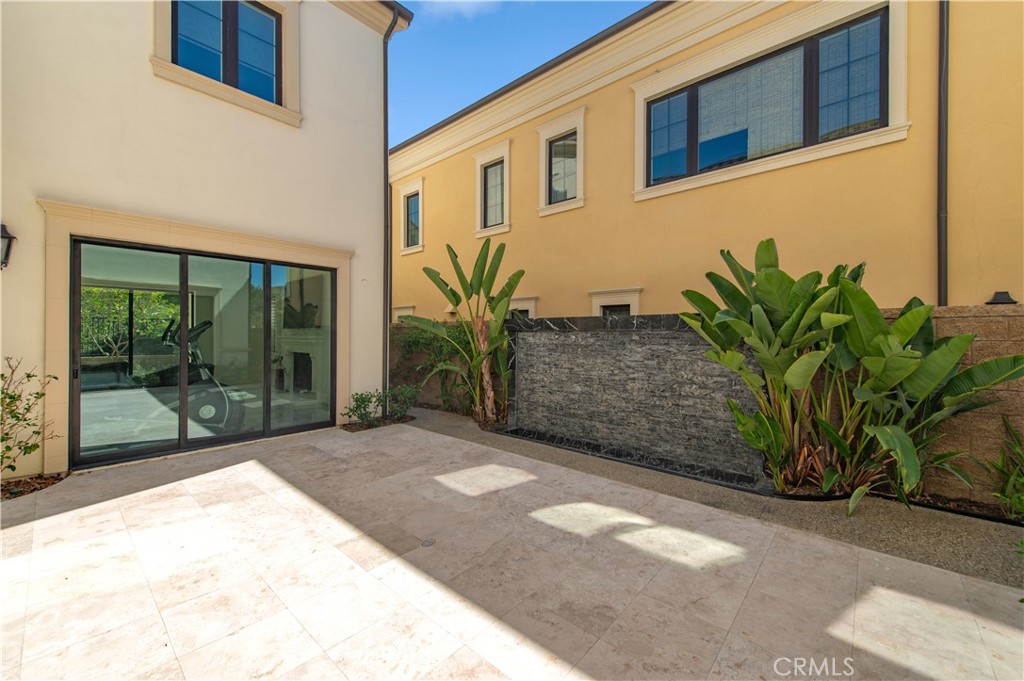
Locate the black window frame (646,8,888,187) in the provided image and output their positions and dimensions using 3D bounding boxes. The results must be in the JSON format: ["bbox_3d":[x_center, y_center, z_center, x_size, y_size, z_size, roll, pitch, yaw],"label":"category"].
[{"bbox_3d":[3.711,-3.571,6.259,3.222,1.559,0.120,1,1,41],"label":"black window frame"}]

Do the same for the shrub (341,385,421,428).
[{"bbox_3d":[-2.168,1.065,6.609,0.580,0.610,1.200,1,1,41],"label":"shrub"}]

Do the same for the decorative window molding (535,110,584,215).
[{"bbox_3d":[1.039,-3.731,8.473,1.214,2.005,0.140,1,1,41],"label":"decorative window molding"}]

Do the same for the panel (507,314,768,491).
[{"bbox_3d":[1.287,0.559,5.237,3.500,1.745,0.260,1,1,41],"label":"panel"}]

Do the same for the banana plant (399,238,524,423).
[{"bbox_3d":[-0.842,-0.161,6.491,1.850,3.020,1.430,1,1,41],"label":"banana plant"}]

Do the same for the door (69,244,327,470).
[{"bbox_3d":[-3.721,0.120,5.258,0.120,2.480,2.822,1,1,41],"label":"door"}]

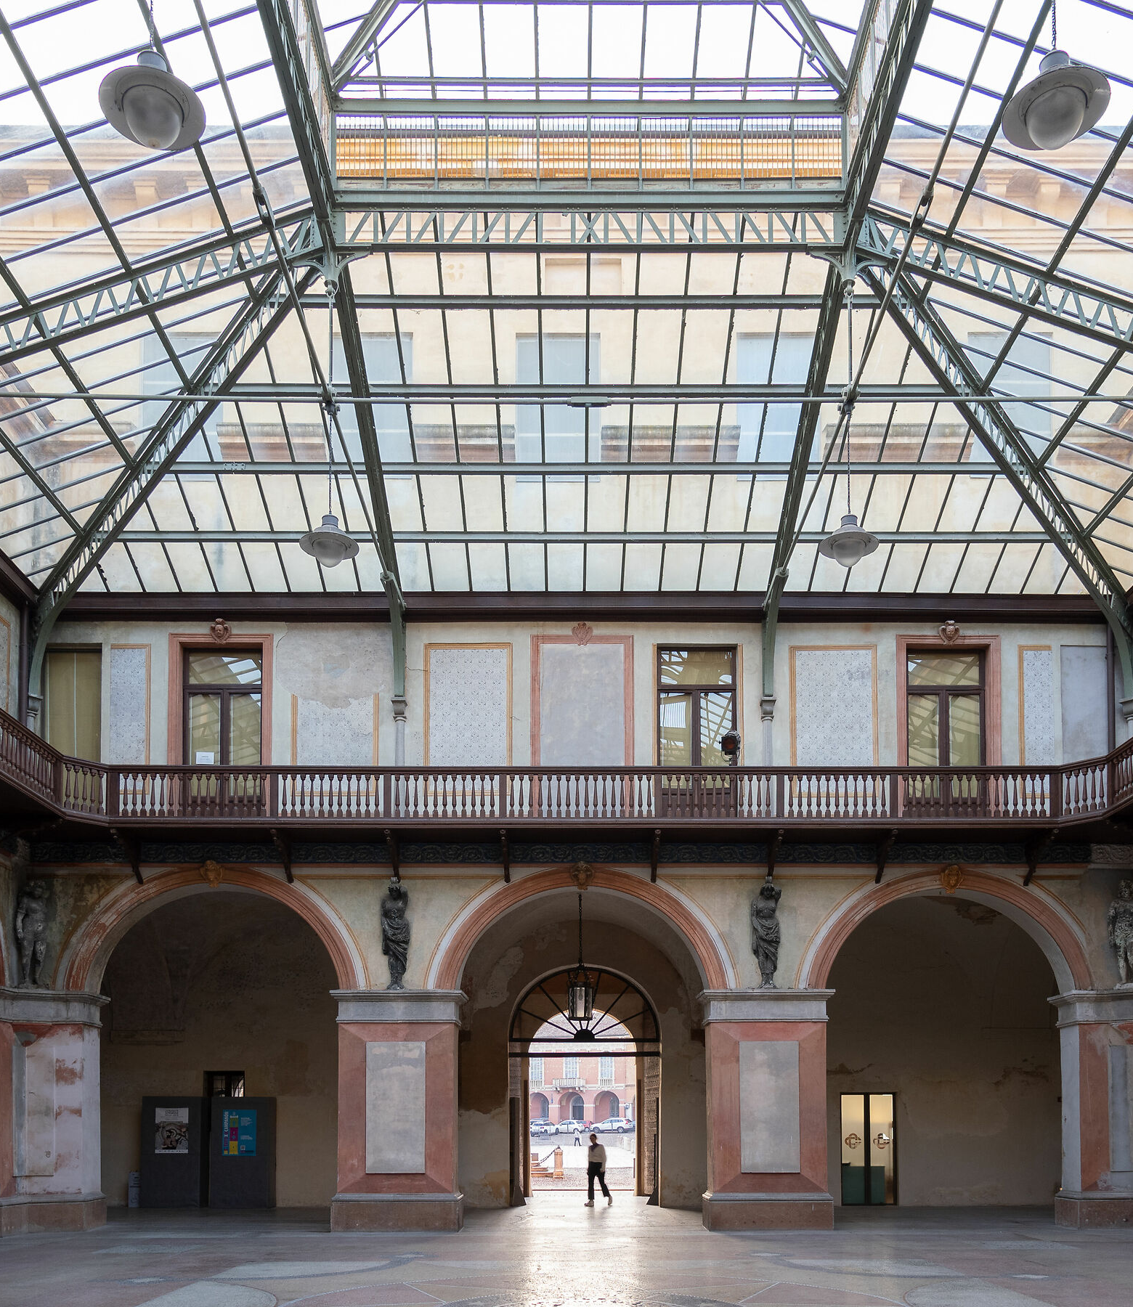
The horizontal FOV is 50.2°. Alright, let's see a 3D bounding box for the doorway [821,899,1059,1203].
[{"bbox_3d":[6.590,7.060,21.200,4.200,5.600,0.900,0,-3,0],"label":"doorway"}]

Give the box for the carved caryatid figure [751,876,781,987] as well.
[{"bbox_3d":[3.313,4.631,20.000,0.500,1.870,0.400,0,-8,0],"label":"carved caryatid figure"}]

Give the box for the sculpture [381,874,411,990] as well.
[{"bbox_3d":[-2.817,4.608,20.000,0.480,1.900,0.400,0,-8,0],"label":"sculpture"}]

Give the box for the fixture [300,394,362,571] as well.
[{"bbox_3d":[-2.900,-2.120,14.900,0.730,2.050,0.730,0,-3,0],"label":"fixture"}]

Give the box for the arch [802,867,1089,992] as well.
[{"bbox_3d":[6.402,4.655,20.400,4.950,2.100,0.600,0,-8,0],"label":"arch"}]

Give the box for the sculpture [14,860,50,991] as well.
[{"bbox_3d":[-9.050,4.720,20.450,0.600,1.900,0.470,2,-4,-37],"label":"sculpture"}]

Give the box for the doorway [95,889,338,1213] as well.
[{"bbox_3d":[-5.907,6.769,20.400,4.100,5.450,0.650,0,-8,0],"label":"doorway"}]

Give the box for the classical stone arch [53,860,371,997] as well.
[{"bbox_3d":[-5.965,4.643,20.400,5.050,2.150,0.600,0,-8,0],"label":"classical stone arch"}]

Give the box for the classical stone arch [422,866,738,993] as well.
[{"bbox_3d":[0.230,4.655,20.400,5.100,2.150,0.600,0,-8,0],"label":"classical stone arch"}]

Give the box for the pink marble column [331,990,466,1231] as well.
[{"bbox_3d":[-2.950,7.970,21.400,2.300,4.150,1.200,0,-3,0],"label":"pink marble column"}]

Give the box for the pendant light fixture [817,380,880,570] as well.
[{"bbox_3d":[3.343,-2.103,14.300,0.700,2.150,0.700,0,-8,0],"label":"pendant light fixture"}]

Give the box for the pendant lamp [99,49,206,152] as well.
[{"bbox_3d":[-2.912,-3.888,8.500,0.700,0.560,0.700,0,-8,0],"label":"pendant lamp"}]

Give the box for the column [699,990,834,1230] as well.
[{"bbox_3d":[3.407,7.750,20.500,2.150,3.950,1.100,0,-8,0],"label":"column"}]

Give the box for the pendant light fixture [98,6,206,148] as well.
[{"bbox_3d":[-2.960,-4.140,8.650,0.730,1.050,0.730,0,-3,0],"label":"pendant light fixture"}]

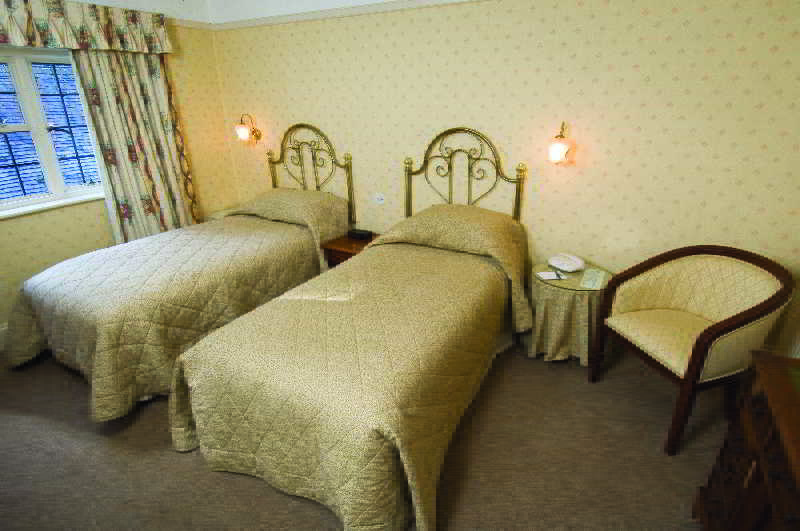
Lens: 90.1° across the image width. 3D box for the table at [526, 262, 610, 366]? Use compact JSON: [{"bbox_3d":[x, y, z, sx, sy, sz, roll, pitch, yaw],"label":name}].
[{"bbox_3d":[1.119,0.287,2.677,0.540,0.540,0.540,9,25,23],"label":"table"}]

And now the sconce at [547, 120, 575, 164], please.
[{"bbox_3d":[1.050,-0.799,2.604,0.125,0.245,0.230,9,25,23],"label":"sconce"}]

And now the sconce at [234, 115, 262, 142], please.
[{"bbox_3d":[-1.386,-1.240,3.642,0.125,0.235,0.230,9,25,23],"label":"sconce"}]

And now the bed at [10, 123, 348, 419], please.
[{"bbox_3d":[-1.396,-0.220,2.883,1.020,1.370,2.120,12,26,28],"label":"bed"}]

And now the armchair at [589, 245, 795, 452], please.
[{"bbox_3d":[1.512,0.397,2.065,0.660,0.800,0.610,-6,23,-12],"label":"armchair"}]

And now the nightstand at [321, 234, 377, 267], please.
[{"bbox_3d":[-0.293,0.030,3.416,0.450,0.480,0.460,9,25,23],"label":"nightstand"}]

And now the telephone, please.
[{"bbox_3d":[1.110,-0.029,2.661,0.155,0.075,0.200,-19,29,-36],"label":"telephone"}]

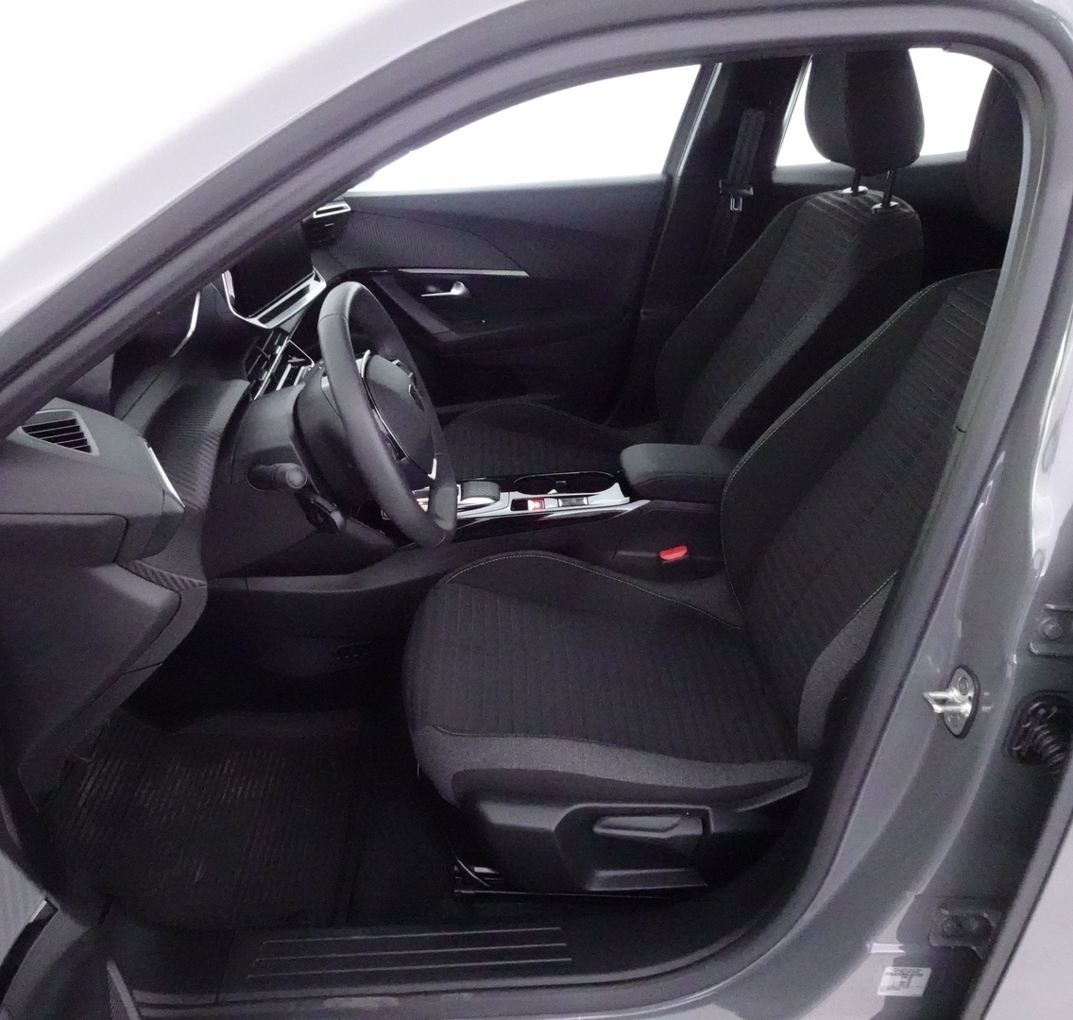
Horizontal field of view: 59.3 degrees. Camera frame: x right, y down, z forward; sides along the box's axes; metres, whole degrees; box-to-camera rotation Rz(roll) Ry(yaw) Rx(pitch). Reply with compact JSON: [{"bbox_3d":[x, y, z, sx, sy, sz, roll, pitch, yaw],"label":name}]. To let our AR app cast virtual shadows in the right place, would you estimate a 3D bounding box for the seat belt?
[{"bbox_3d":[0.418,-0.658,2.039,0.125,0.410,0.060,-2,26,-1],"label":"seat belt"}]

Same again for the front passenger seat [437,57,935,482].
[{"bbox_3d":[0.233,-0.366,1.835,0.900,0.980,0.530,-2,26,-1],"label":"front passenger seat"}]

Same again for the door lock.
[{"bbox_3d":[0.358,0.166,0.816,0.037,0.060,0.037,-2,26,-1],"label":"door lock"}]

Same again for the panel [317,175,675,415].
[{"bbox_3d":[-0.133,-0.433,2.182,0.860,0.630,0.130,-2,26,-1],"label":"panel"}]

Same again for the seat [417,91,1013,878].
[{"bbox_3d":[0.258,-0.056,1.196,0.900,0.980,0.530,-2,26,-1],"label":"seat"}]

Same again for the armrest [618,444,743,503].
[{"bbox_3d":[0.283,-0.061,1.590,0.280,0.065,0.140,-2,26,-1],"label":"armrest"}]

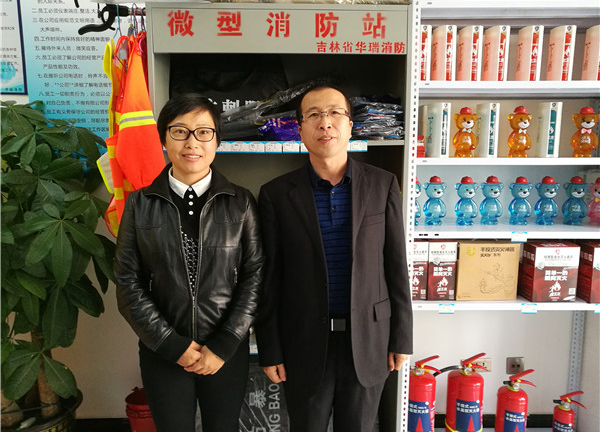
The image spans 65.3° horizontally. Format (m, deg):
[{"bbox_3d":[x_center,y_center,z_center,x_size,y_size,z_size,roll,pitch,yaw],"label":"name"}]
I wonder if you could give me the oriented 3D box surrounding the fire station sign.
[{"bbox_3d":[-0.071,-0.688,1.745,0.947,0.165,0.030,0,8,-2],"label":"fire station sign"}]

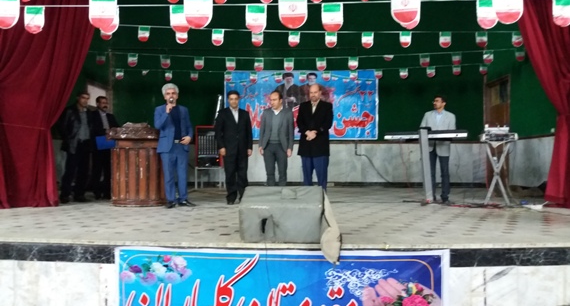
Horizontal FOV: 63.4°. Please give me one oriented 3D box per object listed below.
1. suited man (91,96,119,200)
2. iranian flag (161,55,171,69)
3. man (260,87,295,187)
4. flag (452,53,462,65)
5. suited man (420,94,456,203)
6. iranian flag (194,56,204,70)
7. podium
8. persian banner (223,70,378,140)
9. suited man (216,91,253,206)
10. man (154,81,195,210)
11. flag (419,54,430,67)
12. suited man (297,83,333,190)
[{"bbox_3d":[-3.041,-0.087,7.750,0.520,1.725,0.400,1,-1,-36],"label":"suited man"},{"bbox_3d":[-2.091,-1.593,8.100,0.170,0.230,0.020,0,-1,4],"label":"iranian flag"},{"bbox_3d":[-0.131,-0.090,7.080,0.530,1.723,0.340,0,-1,2],"label":"man"},{"bbox_3d":[2.988,-1.623,8.000,0.166,0.215,0.020,0,-1,4],"label":"flag"},{"bbox_3d":[2.496,-0.074,7.500,0.560,1.696,0.400,0,-1,17],"label":"suited man"},{"bbox_3d":[-1.498,-1.571,8.100,0.170,0.230,0.020,0,-1,4],"label":"iranian flag"},{"bbox_3d":[-2.175,0.167,6.850,0.900,1.200,0.650,0,-1,0],"label":"podium"},{"bbox_3d":[0.373,-1.060,10.250,3.400,1.520,0.030,0,-1,4],"label":"persian banner"},{"bbox_3d":[-0.782,-0.090,7.070,0.560,1.723,0.350,0,-1,-6],"label":"suited man"},{"bbox_3d":[-1.571,-0.109,6.560,0.550,1.753,0.420,0,-1,-16],"label":"man"},{"bbox_3d":[2.435,-1.599,8.000,0.172,0.220,0.020,0,-1,4],"label":"flag"},{"bbox_3d":[0.443,-0.133,6.920,0.540,1.807,0.380,0,-1,6],"label":"suited man"}]

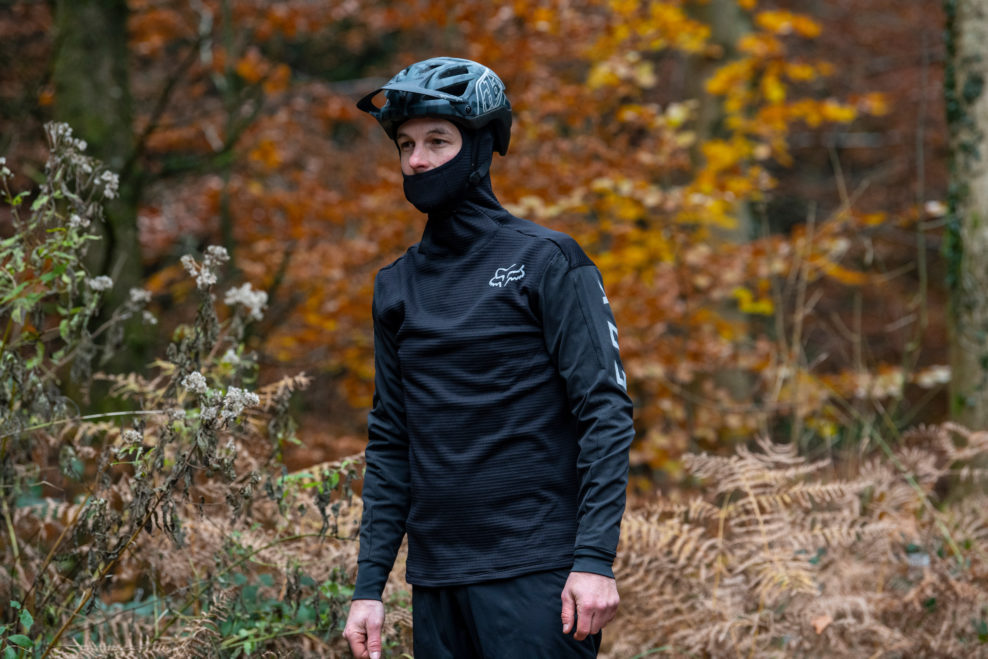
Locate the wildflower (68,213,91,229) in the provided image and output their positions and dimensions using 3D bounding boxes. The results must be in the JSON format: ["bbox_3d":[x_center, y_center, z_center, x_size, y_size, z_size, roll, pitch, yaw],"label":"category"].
[{"bbox_3d":[-0.783,-0.206,8.300,0.042,0.030,0.035,0,1,0],"label":"wildflower"}]

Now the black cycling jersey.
[{"bbox_3d":[-0.001,0.101,7.800,0.530,0.750,0.310,1,1,34],"label":"black cycling jersey"}]

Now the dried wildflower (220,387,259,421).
[{"bbox_3d":[-0.462,0.135,8.000,0.073,0.062,0.062,0,1,0],"label":"dried wildflower"}]

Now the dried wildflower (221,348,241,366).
[{"bbox_3d":[-0.504,0.054,8.400,0.038,0.034,0.033,0,1,0],"label":"dried wildflower"}]

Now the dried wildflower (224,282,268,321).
[{"bbox_3d":[-0.479,-0.054,8.500,0.085,0.074,0.072,0,1,0],"label":"dried wildflower"}]

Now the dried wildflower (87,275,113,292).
[{"bbox_3d":[-0.746,-0.087,8.300,0.049,0.034,0.042,0,1,0],"label":"dried wildflower"}]

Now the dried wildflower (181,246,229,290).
[{"bbox_3d":[-0.541,-0.114,8.200,0.090,0.082,0.085,0,1,0],"label":"dried wildflower"}]

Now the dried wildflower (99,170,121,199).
[{"bbox_3d":[-0.727,-0.272,8.300,0.042,0.057,0.040,0,1,0],"label":"dried wildflower"}]

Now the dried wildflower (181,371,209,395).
[{"bbox_3d":[-0.546,0.097,8.000,0.051,0.044,0.043,0,1,0],"label":"dried wildflower"}]

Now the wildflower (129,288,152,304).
[{"bbox_3d":[-0.676,-0.063,8.400,0.046,0.031,0.039,0,1,0],"label":"wildflower"}]

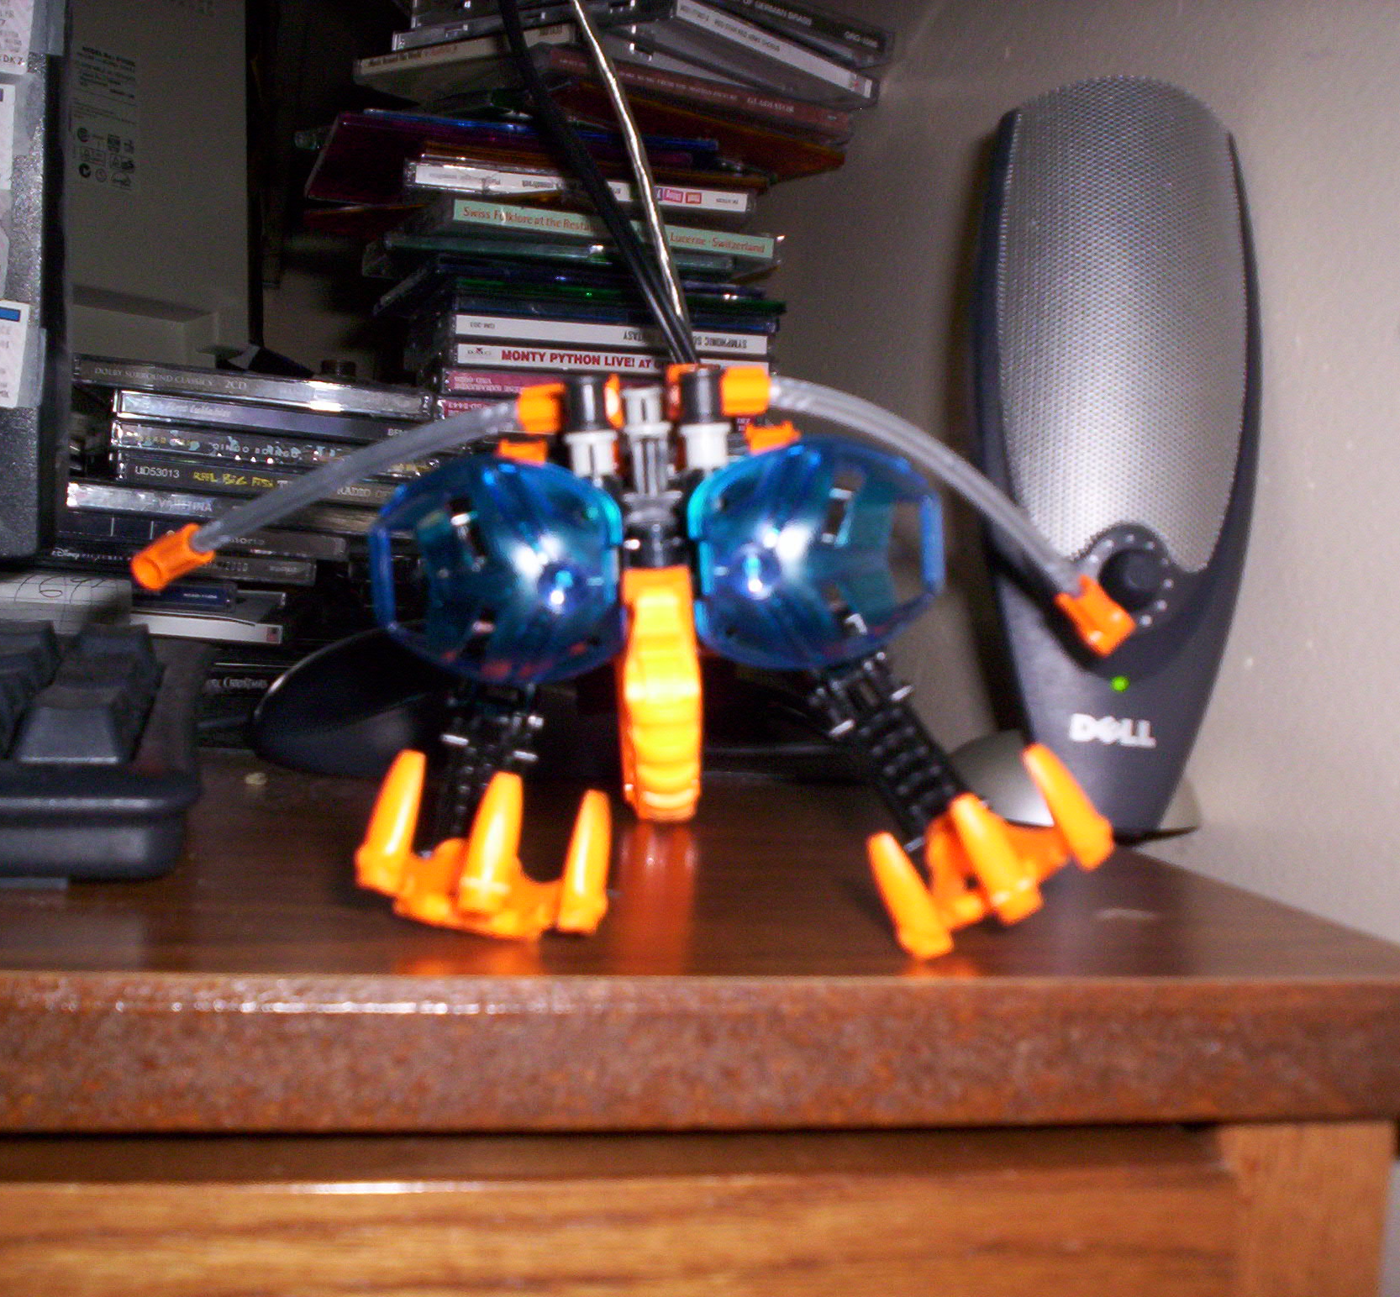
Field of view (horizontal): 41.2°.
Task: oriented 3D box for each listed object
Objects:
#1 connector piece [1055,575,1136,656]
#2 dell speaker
[{"bbox_3d":[0.071,-0.006,0.335,0.016,0.007,0.007,57,0,42],"label":"connector piece"},{"bbox_3d":[0.101,-0.048,0.453,0.068,0.180,0.082,3,2,1],"label":"dell speaker"}]

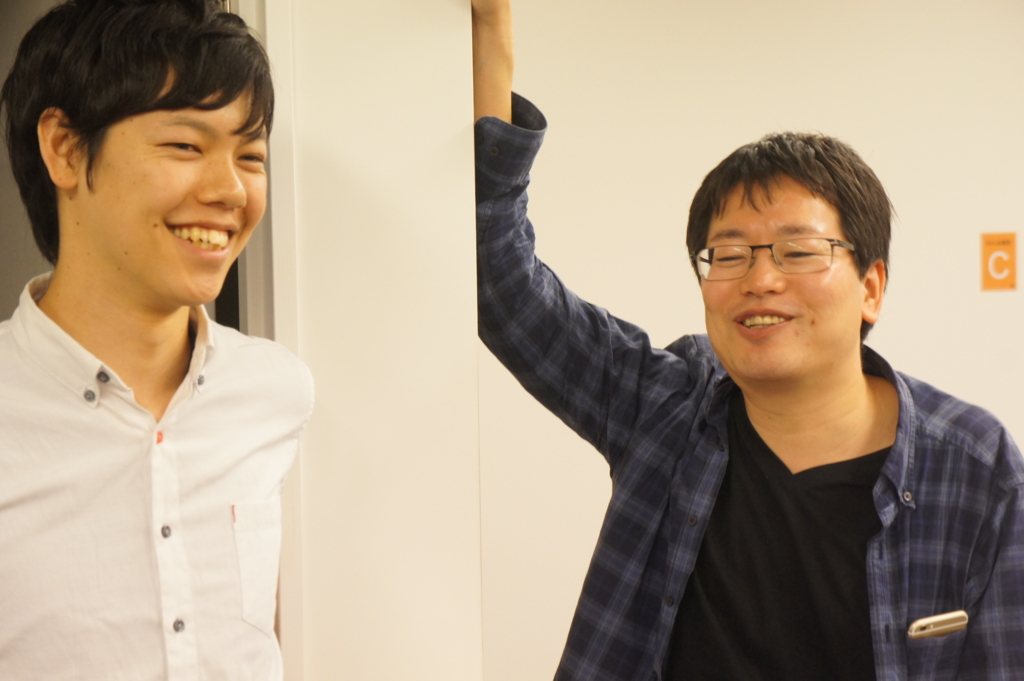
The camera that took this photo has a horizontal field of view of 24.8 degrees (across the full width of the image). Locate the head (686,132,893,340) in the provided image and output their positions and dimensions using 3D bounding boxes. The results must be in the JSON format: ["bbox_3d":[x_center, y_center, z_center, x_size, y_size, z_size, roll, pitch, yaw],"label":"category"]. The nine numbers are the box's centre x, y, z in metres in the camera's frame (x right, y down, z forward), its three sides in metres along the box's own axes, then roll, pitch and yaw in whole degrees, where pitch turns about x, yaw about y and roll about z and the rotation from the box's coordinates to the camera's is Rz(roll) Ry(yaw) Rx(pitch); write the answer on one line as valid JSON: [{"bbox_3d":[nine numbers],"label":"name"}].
[{"bbox_3d":[0.264,-0.089,2.220,0.185,0.232,0.225,-4,-4,26],"label":"head"}]

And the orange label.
[{"bbox_3d":[0.685,-0.111,3.270,0.050,0.082,0.003,-1,2,-8],"label":"orange label"}]

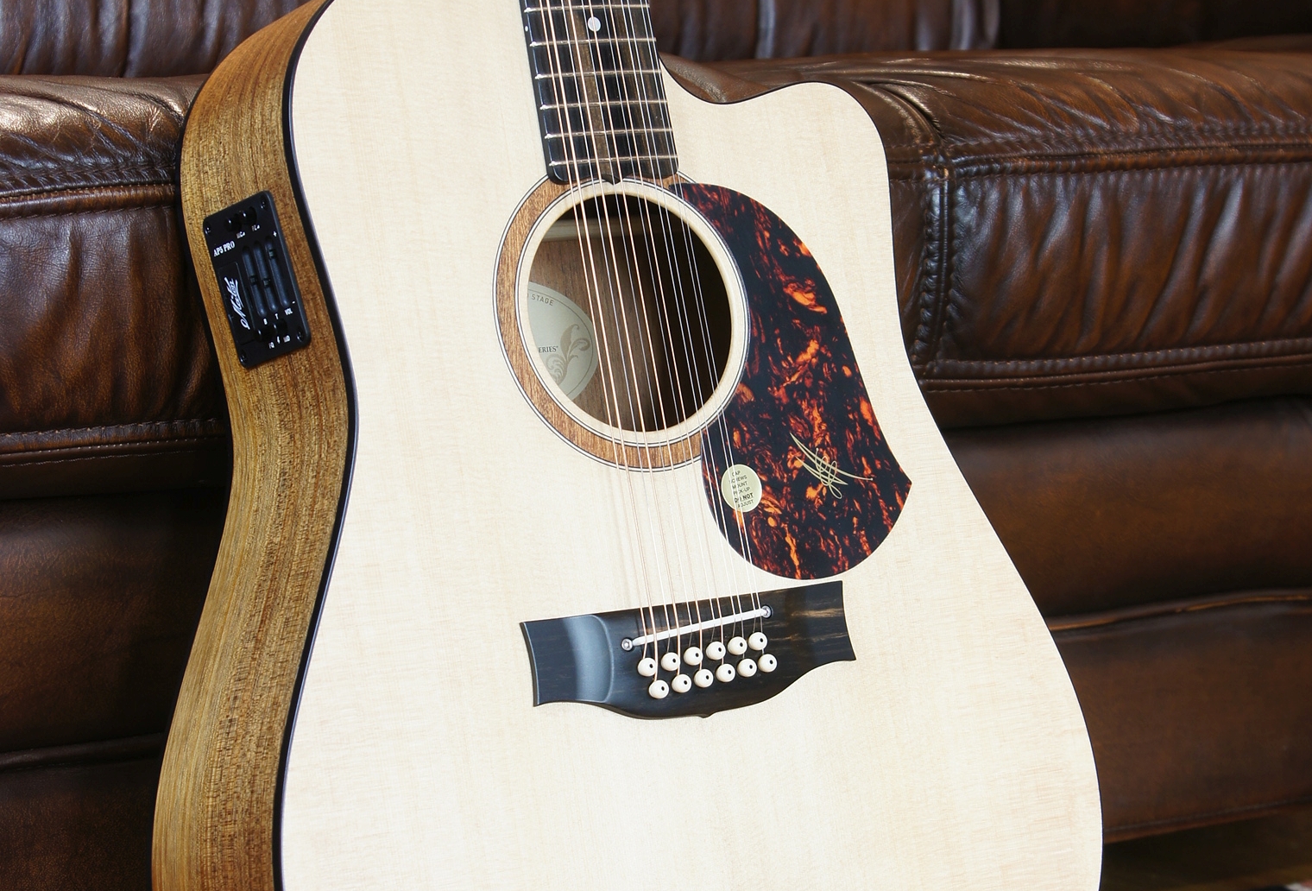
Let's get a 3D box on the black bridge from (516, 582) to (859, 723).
[{"bbox_3d":[0.018,0.086,1.672,0.159,0.050,0.014,-7,-6,-34],"label":"black bridge"}]

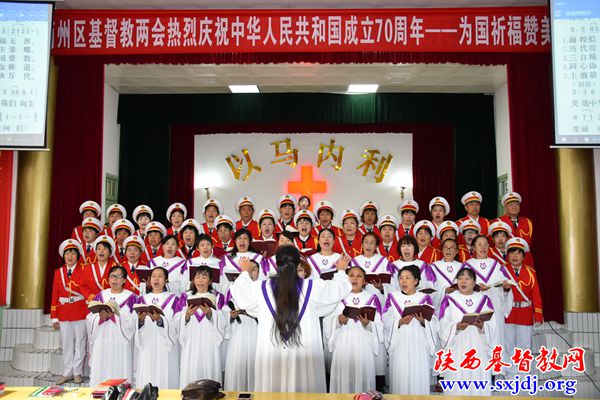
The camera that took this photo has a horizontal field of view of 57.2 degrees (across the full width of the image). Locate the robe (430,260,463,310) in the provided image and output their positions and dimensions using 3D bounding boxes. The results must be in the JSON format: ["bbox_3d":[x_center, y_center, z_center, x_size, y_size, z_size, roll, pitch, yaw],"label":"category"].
[{"bbox_3d":[1.636,1.310,5.963,0.520,1.300,0.360,-1,-5,8],"label":"robe"}]

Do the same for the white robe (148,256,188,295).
[{"bbox_3d":[-1.327,1.182,5.538,0.430,1.220,0.360,0,-5,-3],"label":"white robe"}]

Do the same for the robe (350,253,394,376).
[{"bbox_3d":[0.727,1.167,5.539,0.440,1.230,0.360,-1,-5,7],"label":"robe"}]

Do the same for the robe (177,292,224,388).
[{"bbox_3d":[-0.886,1.412,4.896,0.450,1.200,0.370,0,-5,-5],"label":"robe"}]

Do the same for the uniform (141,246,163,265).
[{"bbox_3d":[-1.747,0.889,6.620,0.470,0.680,0.270,1,-5,-8],"label":"uniform"}]

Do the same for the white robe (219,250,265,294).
[{"bbox_3d":[-0.629,1.226,5.962,0.520,1.330,0.360,0,-5,-4],"label":"white robe"}]

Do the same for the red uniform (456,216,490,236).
[{"bbox_3d":[2.256,0.550,7.119,0.480,0.700,0.270,-1,-5,8],"label":"red uniform"}]

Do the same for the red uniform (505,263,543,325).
[{"bbox_3d":[2.486,1.055,6.170,0.490,0.680,0.270,-1,-5,12],"label":"red uniform"}]

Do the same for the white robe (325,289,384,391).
[{"bbox_3d":[0.499,1.412,4.896,0.500,1.200,0.370,-1,-5,7],"label":"white robe"}]

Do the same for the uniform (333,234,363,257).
[{"bbox_3d":[0.611,0.744,6.620,0.470,0.680,0.270,0,-5,5],"label":"uniform"}]

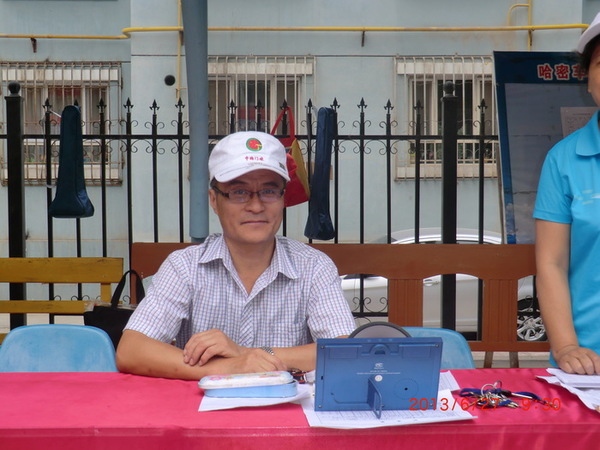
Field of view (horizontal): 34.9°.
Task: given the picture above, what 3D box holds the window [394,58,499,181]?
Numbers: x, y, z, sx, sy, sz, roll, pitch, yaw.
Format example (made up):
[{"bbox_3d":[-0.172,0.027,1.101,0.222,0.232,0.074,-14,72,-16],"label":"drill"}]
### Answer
[{"bbox_3d":[2.269,-1.571,14.000,1.740,1.790,0.250,0,2,0],"label":"window"}]

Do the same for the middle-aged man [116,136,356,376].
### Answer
[{"bbox_3d":[-0.150,0.410,2.330,0.570,1.290,0.660,0,2,-3],"label":"middle-aged man"}]

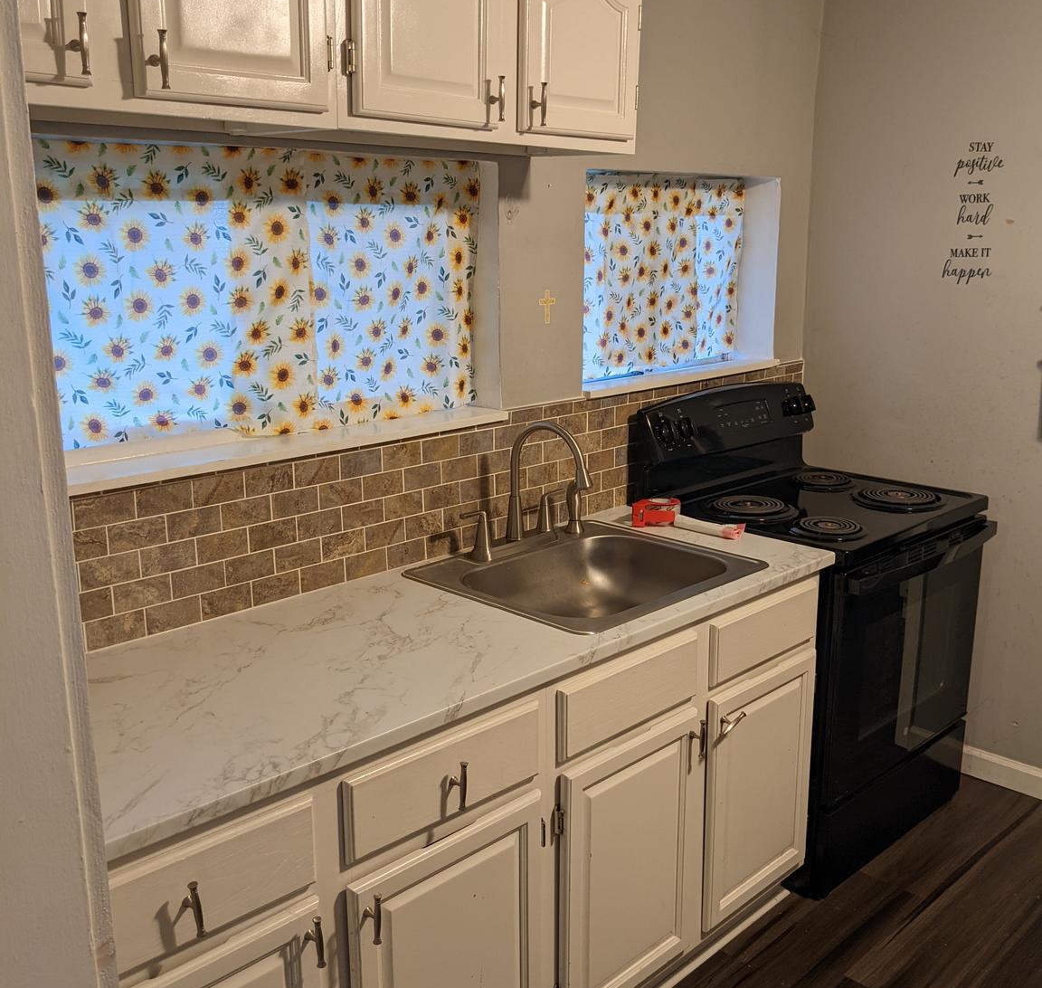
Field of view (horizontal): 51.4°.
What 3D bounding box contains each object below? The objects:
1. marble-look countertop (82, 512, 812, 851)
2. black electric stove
[{"bbox_3d":[-0.134,0.253,2.126,1.805,0.035,0.629,-13,19,-43],"label":"marble-look countertop"},{"bbox_3d":[0.813,0.315,3.048,0.773,1.190,0.693,-13,19,-43],"label":"black electric stove"}]

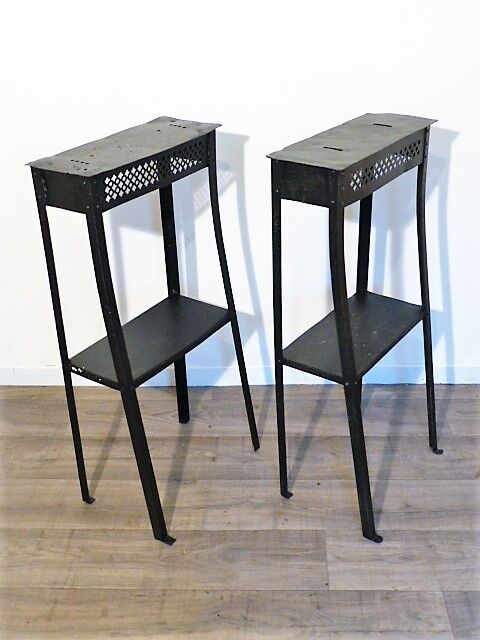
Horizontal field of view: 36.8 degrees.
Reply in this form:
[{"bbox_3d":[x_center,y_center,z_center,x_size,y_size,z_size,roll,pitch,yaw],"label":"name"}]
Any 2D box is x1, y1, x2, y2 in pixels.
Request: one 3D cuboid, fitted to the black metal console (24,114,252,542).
[{"bbox_3d":[-0.190,0.028,1.688,0.297,0.880,0.414,17,34,31],"label":"black metal console"}]

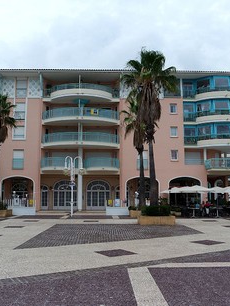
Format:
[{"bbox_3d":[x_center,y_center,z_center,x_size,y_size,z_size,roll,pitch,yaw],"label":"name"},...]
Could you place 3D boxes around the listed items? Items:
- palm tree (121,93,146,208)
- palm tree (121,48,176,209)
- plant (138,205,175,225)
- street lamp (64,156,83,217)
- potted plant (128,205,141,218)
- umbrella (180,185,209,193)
[{"bbox_3d":[2.501,-0.275,29.591,3.700,11.500,3.700,0,-8,0],"label":"palm tree"},{"bbox_3d":[2.729,-1.737,22.724,4.300,12.600,4.300,0,-8,0],"label":"palm tree"},{"bbox_3d":[2.963,4.358,21.716,2.400,1.250,2.300,0,-8,0],"label":"plant"},{"bbox_3d":[-3.774,3.066,28.343,2.000,5.550,0.500,0,-8,0],"label":"street lamp"},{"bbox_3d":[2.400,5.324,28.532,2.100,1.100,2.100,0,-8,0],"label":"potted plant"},{"bbox_3d":[7.374,4.403,27.964,2.600,2.800,2.600,0,-8,0],"label":"umbrella"}]

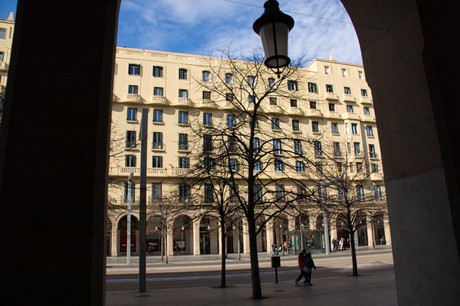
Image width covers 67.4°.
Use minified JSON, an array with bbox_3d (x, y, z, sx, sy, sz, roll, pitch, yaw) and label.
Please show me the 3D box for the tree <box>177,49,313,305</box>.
[{"bbox_3d":[0.658,0.341,14.772,5.100,10.960,5.000,2,-15,-17],"label":"tree"}]

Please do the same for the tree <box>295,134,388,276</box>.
[{"bbox_3d":[6.602,2.832,20.136,5.300,8.220,5.000,2,-15,-17],"label":"tree"}]

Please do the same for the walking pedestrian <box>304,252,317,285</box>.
[{"bbox_3d":[3.963,5.837,17.396,0.550,1.600,0.500,2,-15,-17],"label":"walking pedestrian"}]

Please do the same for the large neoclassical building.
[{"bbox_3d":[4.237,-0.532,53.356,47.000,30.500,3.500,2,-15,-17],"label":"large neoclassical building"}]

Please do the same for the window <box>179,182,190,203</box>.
[{"bbox_3d":[-6.286,5.457,47.497,1.500,2.650,0.250,2,-15,-17],"label":"window"}]

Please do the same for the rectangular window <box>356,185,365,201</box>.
[{"bbox_3d":[21.070,6.411,55.822,1.250,2.600,0.250,2,-15,-17],"label":"rectangular window"}]

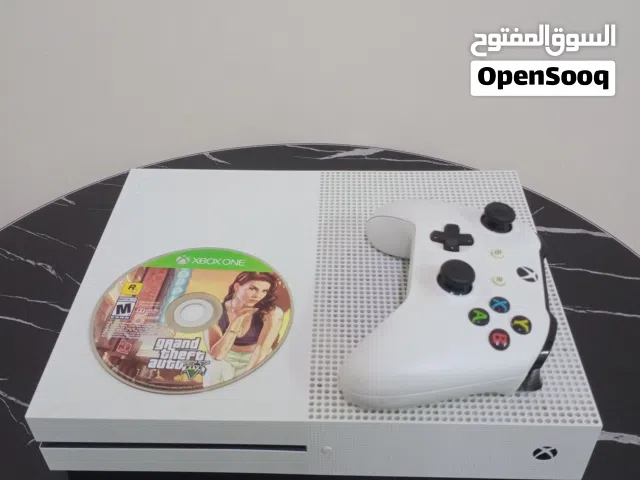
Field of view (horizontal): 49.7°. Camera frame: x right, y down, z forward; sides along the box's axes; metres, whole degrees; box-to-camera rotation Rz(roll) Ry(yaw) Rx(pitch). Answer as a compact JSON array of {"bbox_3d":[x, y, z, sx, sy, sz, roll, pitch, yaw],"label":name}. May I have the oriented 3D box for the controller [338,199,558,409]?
[{"bbox_3d":[0.074,0.025,0.388,0.106,0.058,0.153,6,40,8],"label":"controller"}]

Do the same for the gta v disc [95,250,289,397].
[{"bbox_3d":[-0.075,0.044,0.413,0.120,0.002,0.120,-1,40,1],"label":"gta v disc"}]

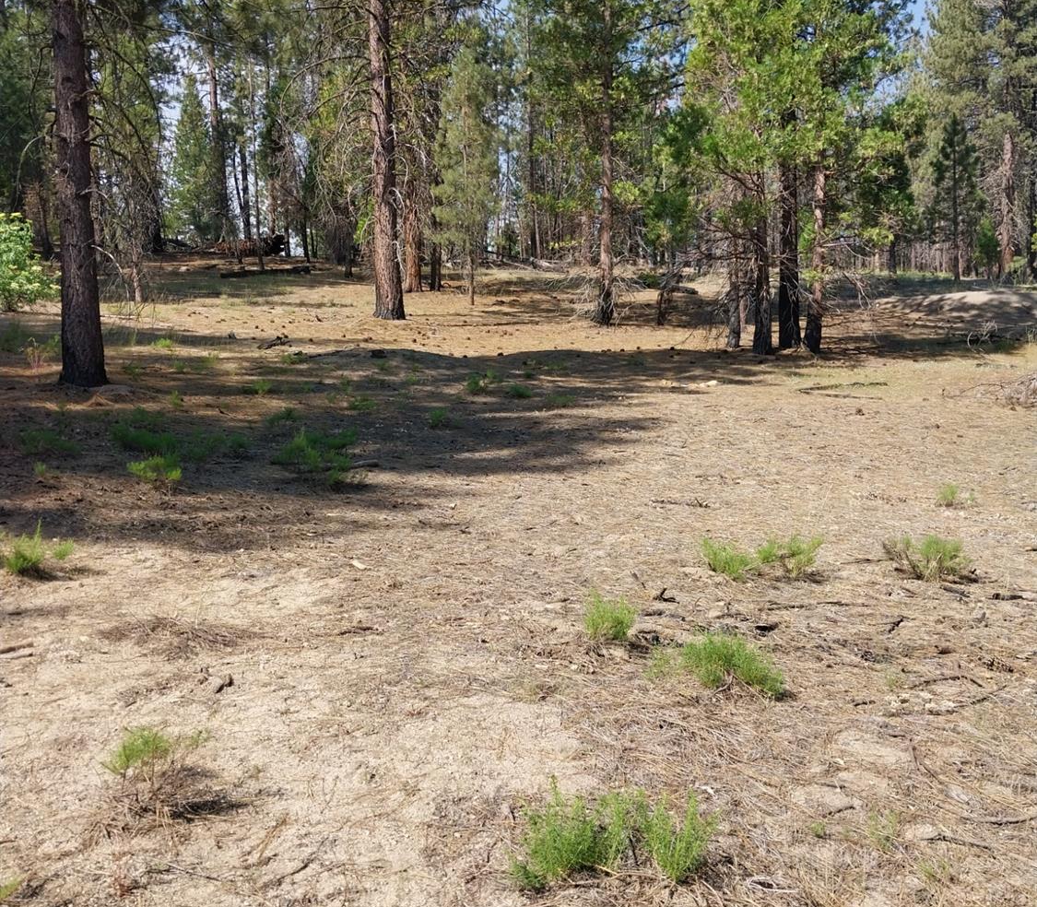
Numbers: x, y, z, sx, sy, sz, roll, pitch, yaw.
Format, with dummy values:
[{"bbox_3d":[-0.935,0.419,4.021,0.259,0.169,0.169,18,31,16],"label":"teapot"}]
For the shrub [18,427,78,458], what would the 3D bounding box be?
[{"bbox_3d":[-3.896,-0.089,8.600,0.490,0.220,0.420,-5,9,-24],"label":"shrub"}]

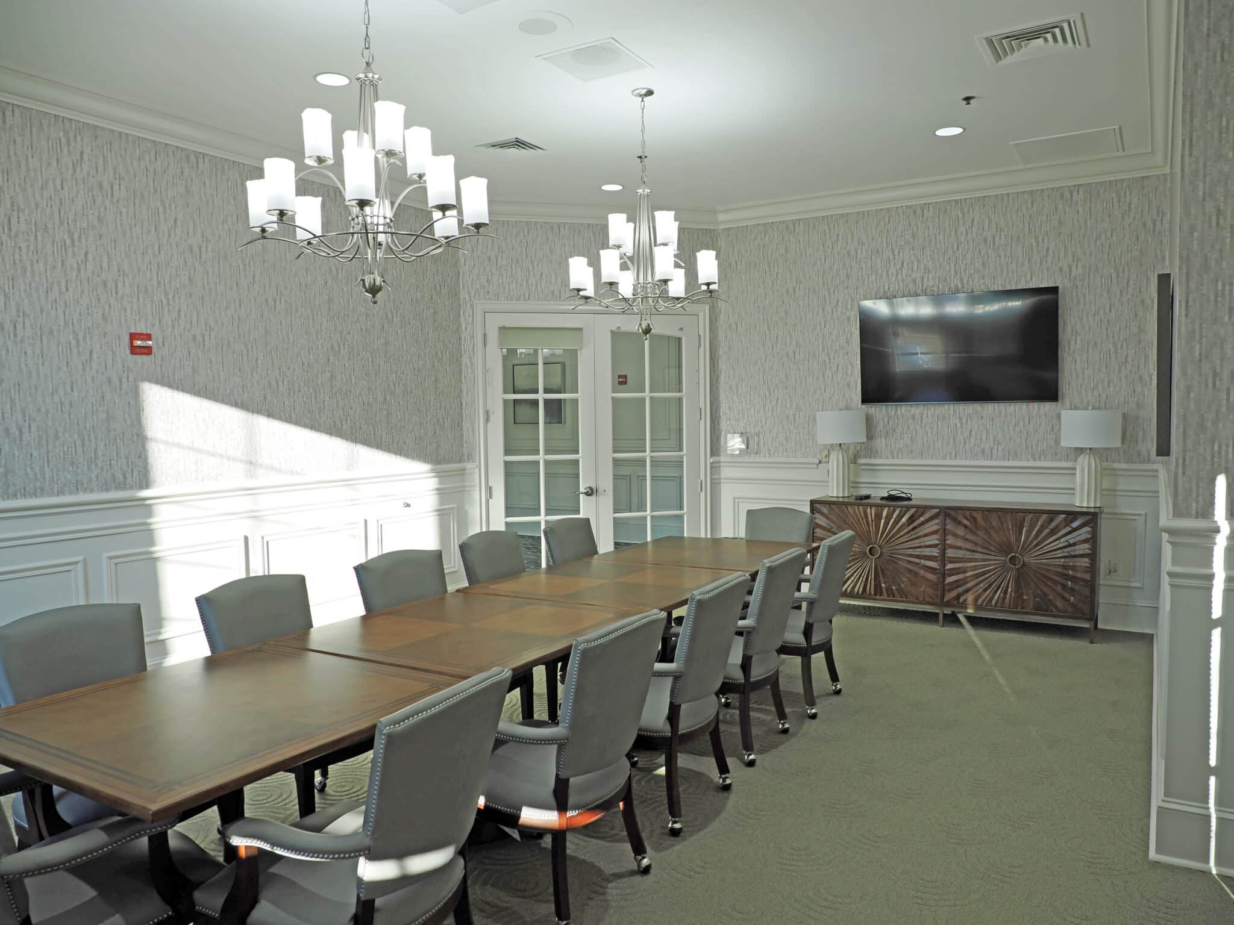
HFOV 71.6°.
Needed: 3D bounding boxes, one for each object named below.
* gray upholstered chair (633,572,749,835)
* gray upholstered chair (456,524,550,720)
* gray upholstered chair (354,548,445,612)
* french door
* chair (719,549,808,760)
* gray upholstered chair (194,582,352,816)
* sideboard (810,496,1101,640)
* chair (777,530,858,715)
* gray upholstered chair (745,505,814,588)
[{"bbox_3d":[0.170,0.928,3.531,0.650,0.953,0.635,1,4,31],"label":"gray upholstered chair"},{"bbox_3d":[-0.454,0.872,4.620,0.650,0.953,0.635,1,4,28],"label":"gray upholstered chair"},{"bbox_3d":[-0.801,0.914,3.991,0.650,0.953,0.635,1,4,31],"label":"gray upholstered chair"},{"bbox_3d":[-0.173,-0.038,7.343,1.830,2.440,0.080,-2,3,-13],"label":"french door"},{"bbox_3d":[0.546,0.885,4.158,0.650,0.953,0.635,1,4,31],"label":"chair"},{"bbox_3d":[-1.230,0.957,3.363,0.650,0.953,0.635,1,4,30],"label":"gray upholstered chair"},{"bbox_3d":[2.491,0.753,6.439,1.964,0.896,0.430,1,4,29],"label":"sideboard"},{"bbox_3d":[0.963,0.846,4.739,0.650,0.953,0.635,1,4,31],"label":"chair"},{"bbox_3d":[0.941,0.801,5.489,0.635,0.953,0.650,1,4,32],"label":"gray upholstered chair"}]

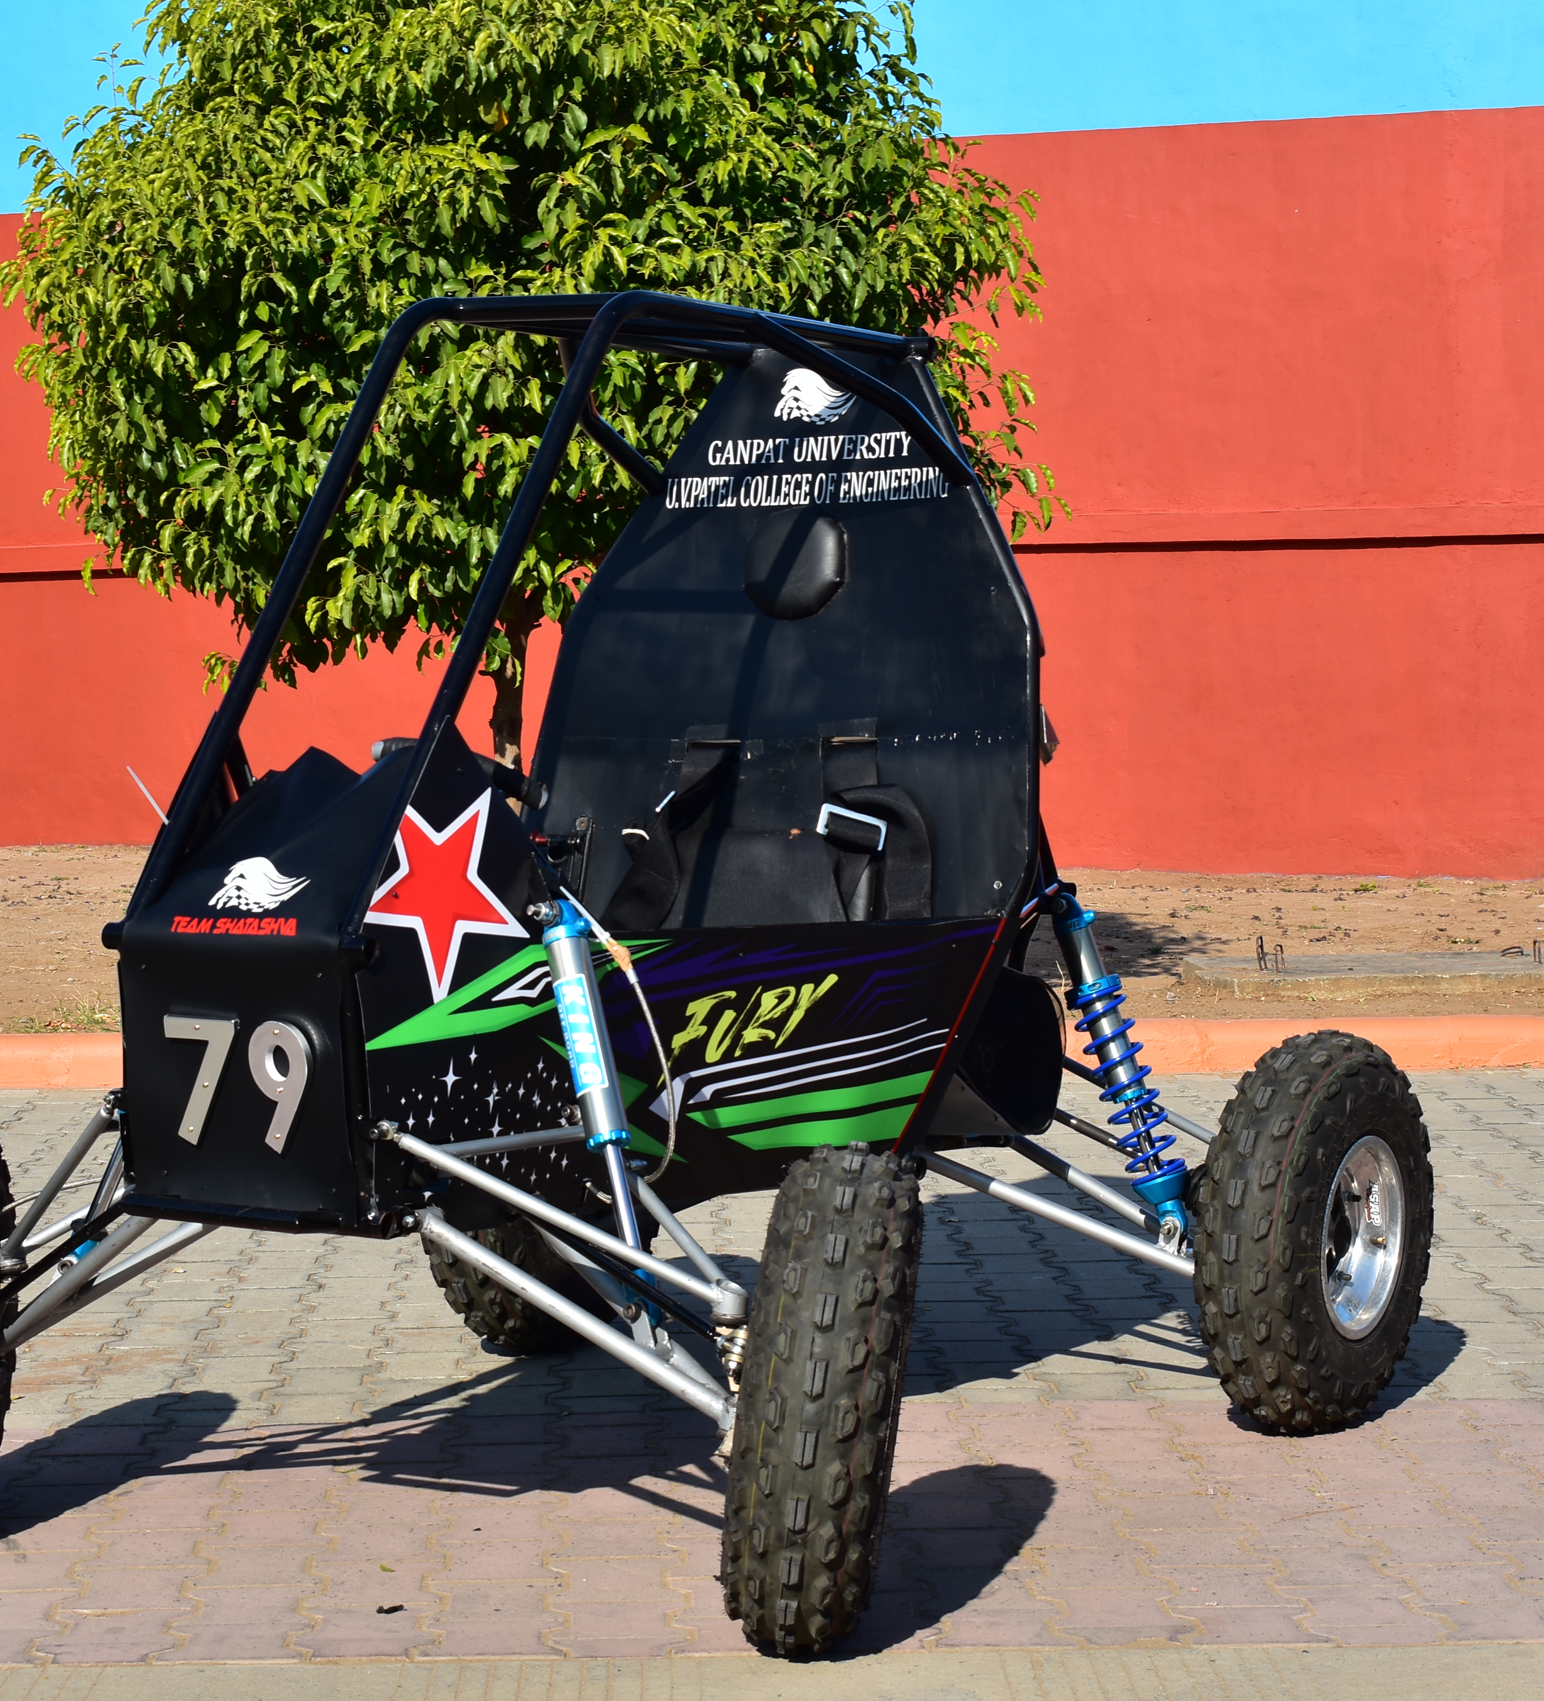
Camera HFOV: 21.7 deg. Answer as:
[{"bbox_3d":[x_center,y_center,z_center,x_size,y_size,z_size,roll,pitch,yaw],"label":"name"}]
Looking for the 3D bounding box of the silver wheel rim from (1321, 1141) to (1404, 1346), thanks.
[{"bbox_3d":[0.742,0.523,5.509,0.145,0.277,0.277,2,4,31],"label":"silver wheel rim"}]

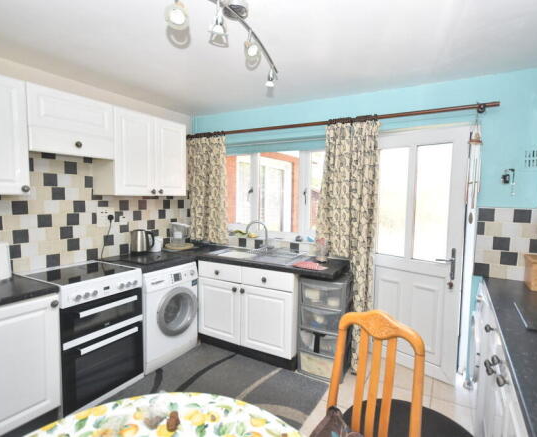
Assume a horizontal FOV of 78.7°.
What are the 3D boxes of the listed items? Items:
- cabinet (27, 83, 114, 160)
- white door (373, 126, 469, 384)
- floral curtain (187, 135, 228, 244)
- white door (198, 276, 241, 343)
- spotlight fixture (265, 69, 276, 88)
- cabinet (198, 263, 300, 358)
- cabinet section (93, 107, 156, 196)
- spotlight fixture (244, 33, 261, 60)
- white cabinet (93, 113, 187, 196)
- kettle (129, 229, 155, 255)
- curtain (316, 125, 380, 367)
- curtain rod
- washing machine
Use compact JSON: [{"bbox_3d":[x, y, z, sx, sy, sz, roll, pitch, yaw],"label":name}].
[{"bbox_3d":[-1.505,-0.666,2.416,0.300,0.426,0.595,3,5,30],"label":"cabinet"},{"bbox_3d":[1.145,0.283,2.683,0.750,1.980,0.065,3,5,30],"label":"white door"},{"bbox_3d":[-0.679,-0.313,3.605,0.550,1.160,0.120,3,5,30],"label":"floral curtain"},{"bbox_3d":[-0.459,0.844,3.039,0.470,0.556,0.022,3,4,30],"label":"white door"},{"bbox_3d":[0.015,-0.906,2.120,0.062,0.110,0.065,1,4,0],"label":"spotlight fixture"},{"bbox_3d":[-0.091,0.763,3.136,1.015,0.723,0.547,3,5,30],"label":"cabinet"},{"bbox_3d":[-1.253,-0.553,2.858,0.300,0.706,0.406,3,4,30],"label":"cabinet section"},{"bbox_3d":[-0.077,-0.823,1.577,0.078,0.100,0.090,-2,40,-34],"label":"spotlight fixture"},{"bbox_3d":[-1.161,-0.564,3.027,0.316,0.703,0.795,3,5,30],"label":"white cabinet"},{"bbox_3d":[-1.187,0.217,3.086,0.225,0.245,0.160,-1,4,-21],"label":"kettle"},{"bbox_3d":[0.647,0.216,2.813,0.515,2.065,0.180,3,5,30],"label":"curtain"},{"bbox_3d":[0.335,-0.855,2.973,2.887,0.048,0.055,3,5,30],"label":"curtain rod"},{"bbox_3d":[-1.069,0.813,2.985,0.590,0.827,0.599,3,5,30],"label":"washing machine"}]

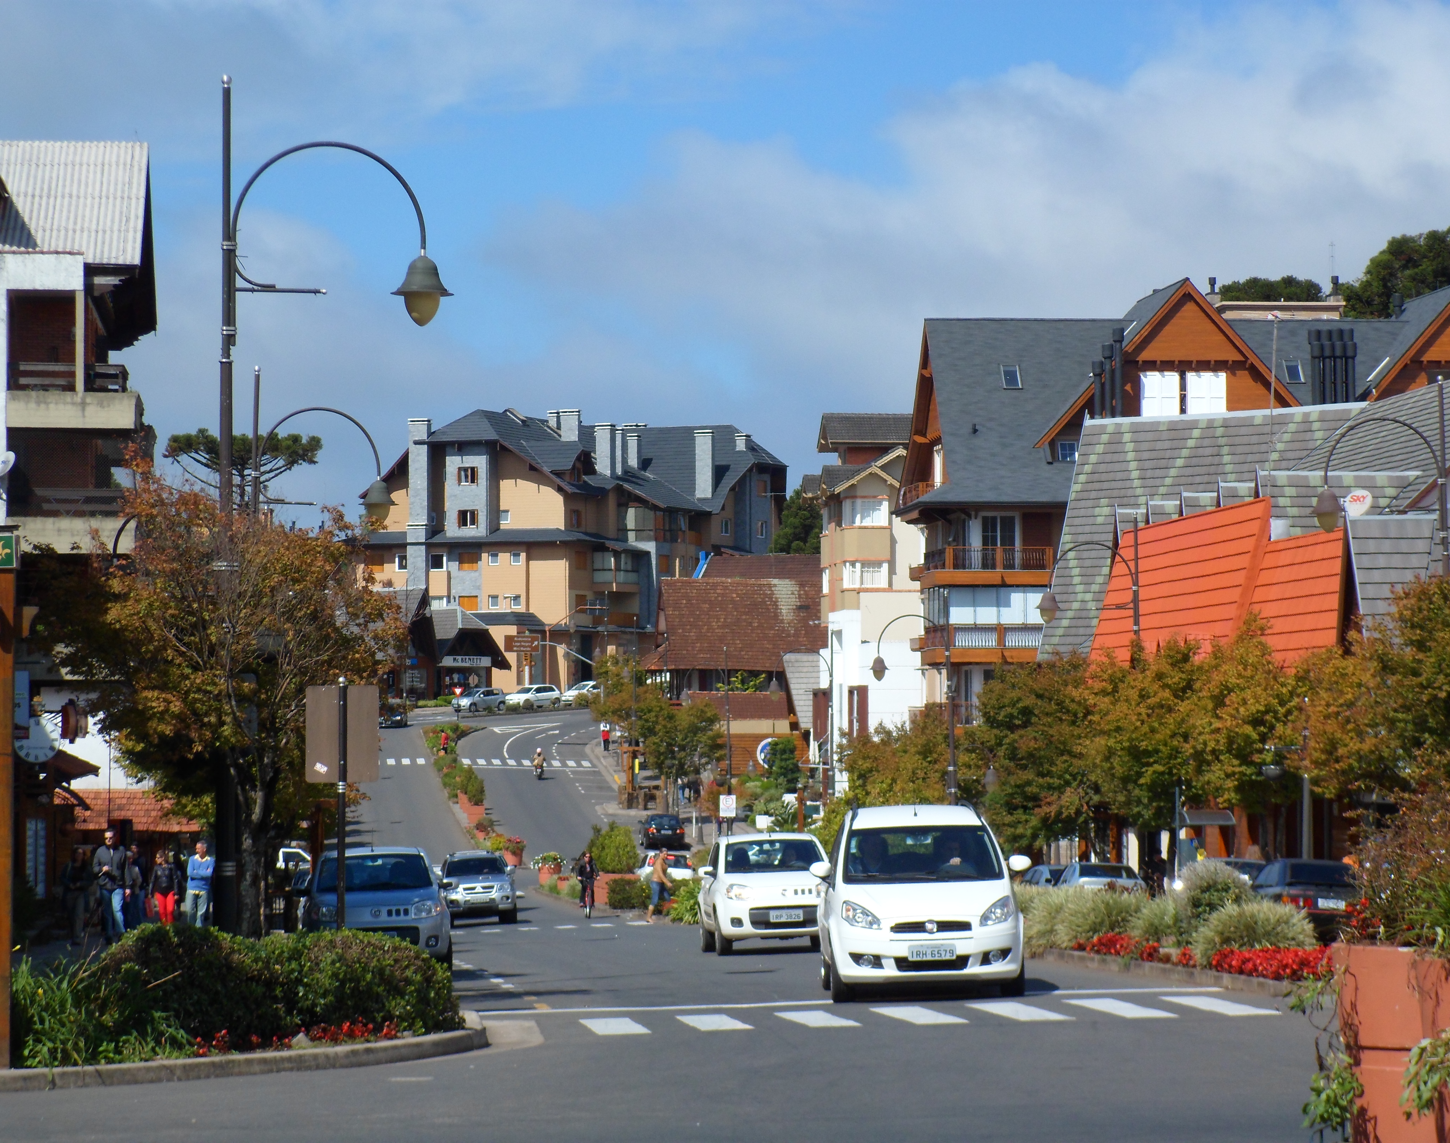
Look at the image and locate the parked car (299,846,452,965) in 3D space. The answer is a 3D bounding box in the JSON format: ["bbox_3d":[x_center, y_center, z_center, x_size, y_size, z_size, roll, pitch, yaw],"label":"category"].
[{"bbox_3d":[-4.000,3.910,52.700,1.640,1.490,3.770,0,-3,-5],"label":"parked car"}]

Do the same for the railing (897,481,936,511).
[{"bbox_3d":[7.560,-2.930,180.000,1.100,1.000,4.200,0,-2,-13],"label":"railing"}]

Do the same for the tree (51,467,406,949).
[{"bbox_3d":[-5.550,1.460,50.500,4.000,5.400,3.900,0,-2,0],"label":"tree"}]

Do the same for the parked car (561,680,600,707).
[{"bbox_3d":[-8.870,8.130,302.000,4.100,1.550,1.720,1,-3,-42],"label":"parked car"}]

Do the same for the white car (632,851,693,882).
[{"bbox_3d":[-2.160,10.930,166.000,1.700,1.480,3.950,0,-2,-7],"label":"white car"}]

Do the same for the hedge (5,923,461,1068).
[{"bbox_3d":[-3.450,2.900,31.800,2.950,0.870,1.700,1,-3,-14],"label":"hedge"}]

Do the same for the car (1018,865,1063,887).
[{"bbox_3d":[7.850,7.680,108.500,1.700,1.460,4.150,0,-3,-8],"label":"car"}]

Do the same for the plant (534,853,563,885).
[{"bbox_3d":[-6.140,10.400,160.000,1.150,1.150,1.150,0,-2,0],"label":"plant"}]

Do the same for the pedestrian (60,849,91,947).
[{"bbox_3d":[-10.120,5.070,71.500,0.520,1.550,0.400,0,-3,-3],"label":"pedestrian"}]

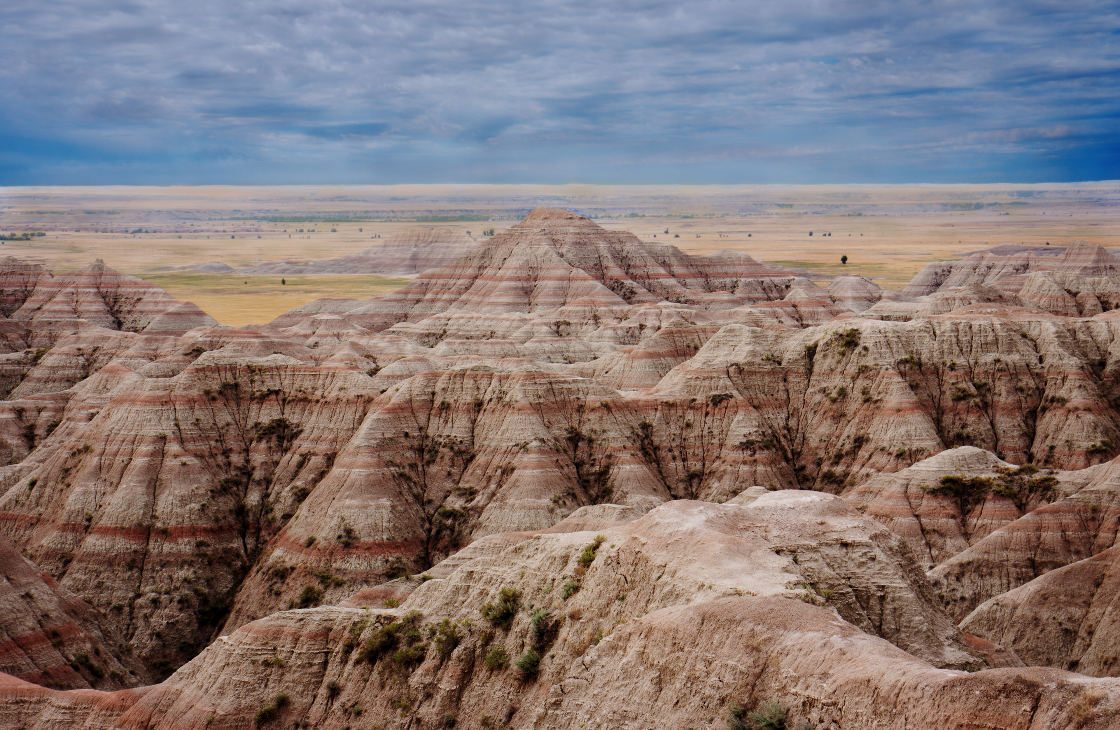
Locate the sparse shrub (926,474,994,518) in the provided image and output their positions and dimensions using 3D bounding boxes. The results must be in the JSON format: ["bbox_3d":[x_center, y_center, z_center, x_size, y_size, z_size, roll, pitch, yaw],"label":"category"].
[{"bbox_3d":[19.930,6.515,127.000,3.300,2.050,2.600,1,4,9],"label":"sparse shrub"}]

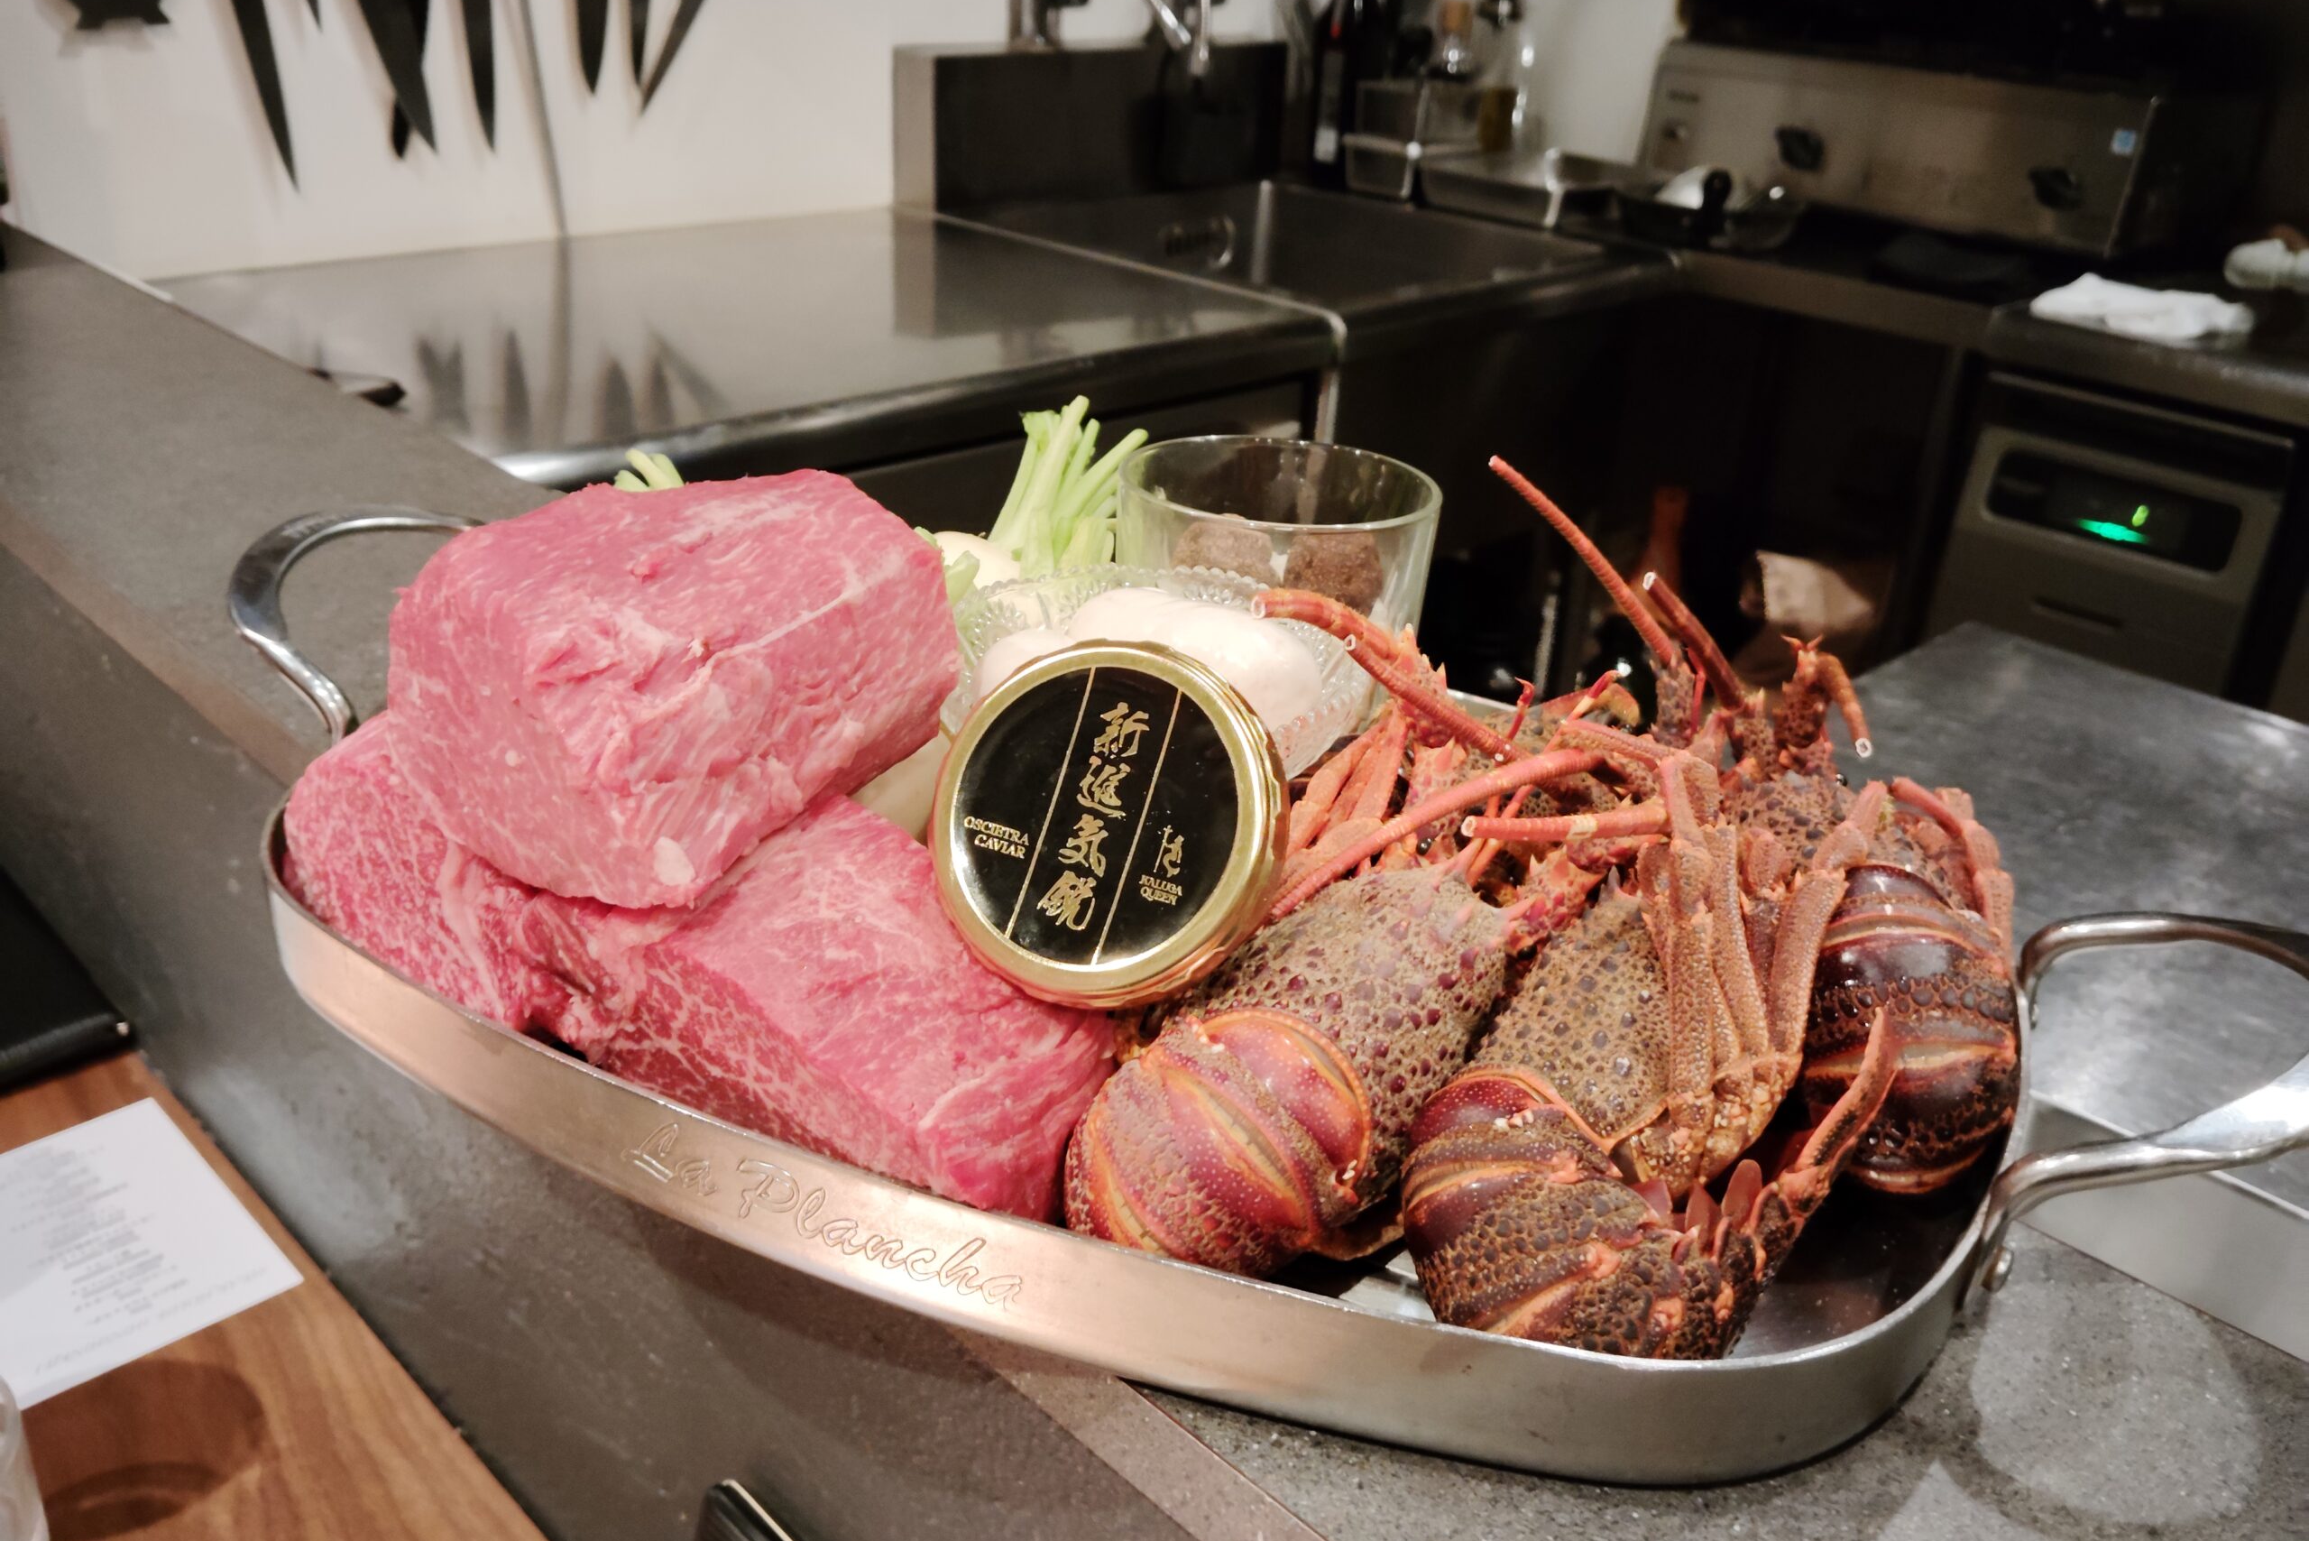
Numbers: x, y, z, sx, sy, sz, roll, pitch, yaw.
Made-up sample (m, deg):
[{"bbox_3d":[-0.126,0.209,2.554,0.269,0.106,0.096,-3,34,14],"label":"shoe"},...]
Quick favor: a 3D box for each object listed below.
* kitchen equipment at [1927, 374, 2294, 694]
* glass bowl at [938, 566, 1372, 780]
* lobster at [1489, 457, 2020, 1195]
[{"bbox_3d":[1.119,-0.189,2.122,0.310,0.520,0.420,26,34,38],"label":"kitchen equipment"},{"bbox_3d":[-0.001,-0.011,0.655,0.143,0.062,0.143,4,26,0],"label":"glass bowl"},{"bbox_3d":[0.185,0.011,0.553,0.113,0.148,0.187,-7,28,-21],"label":"lobster"}]

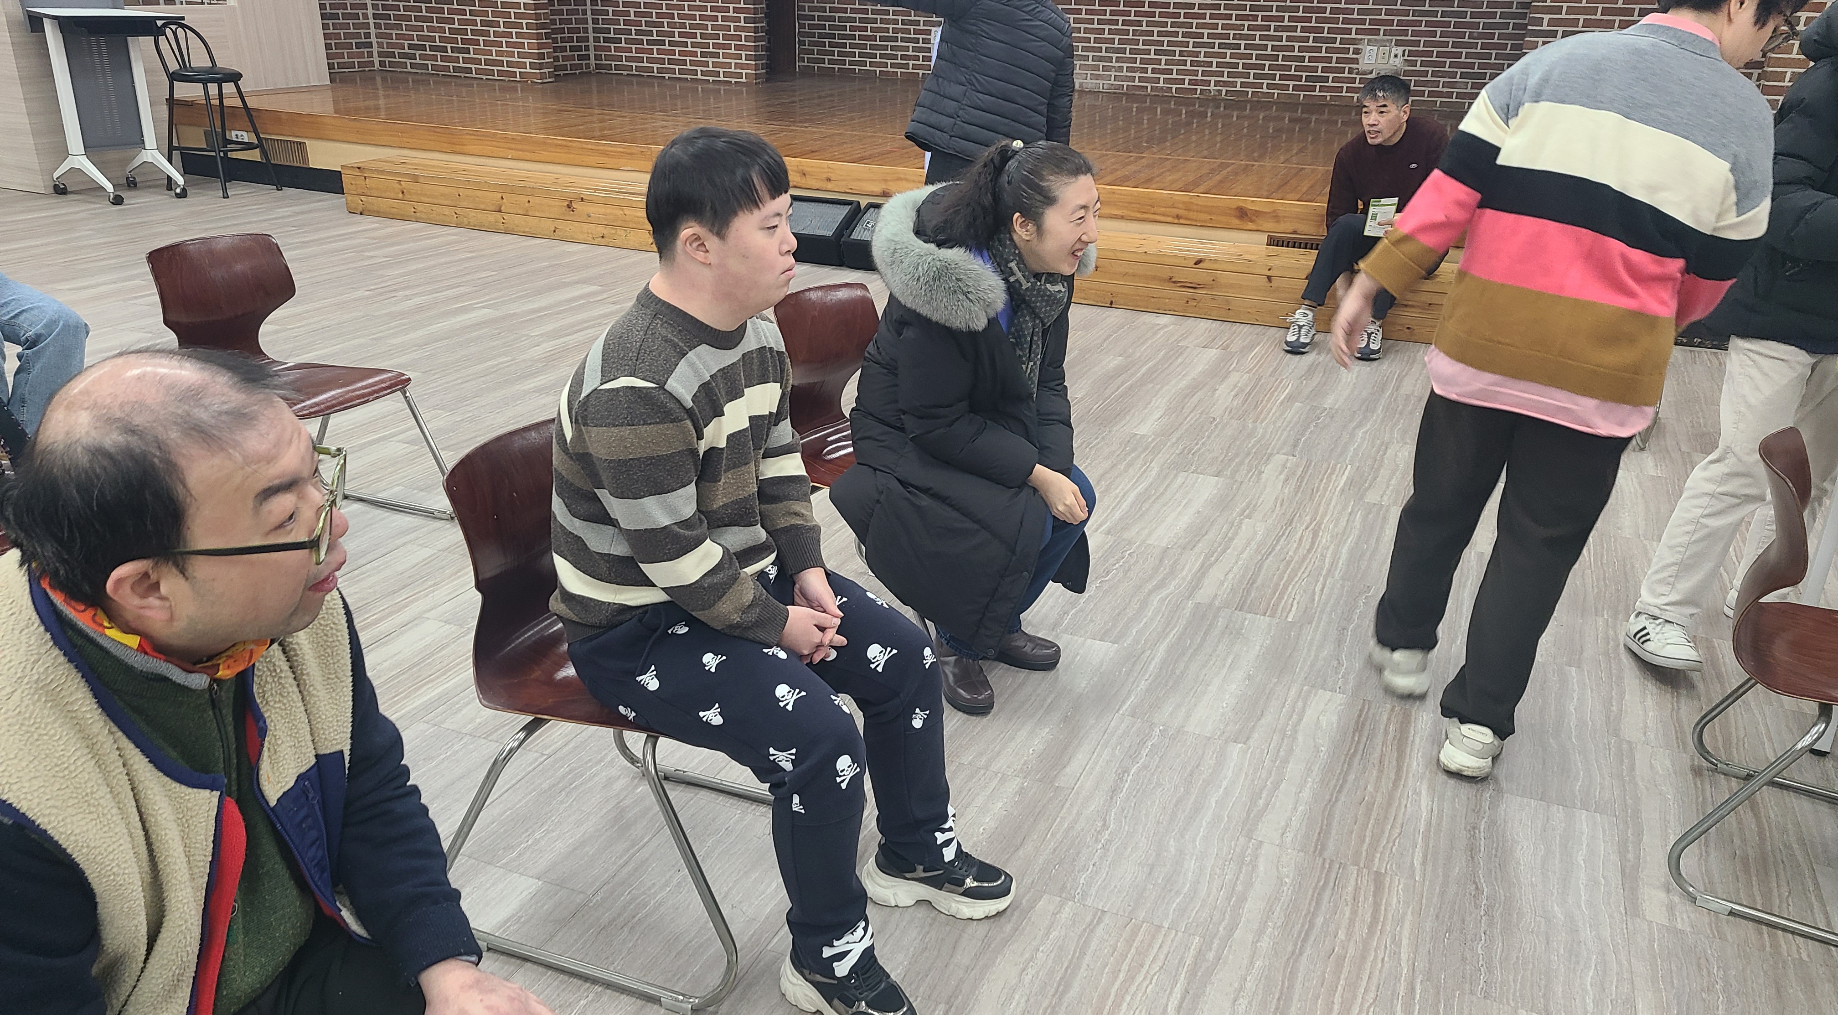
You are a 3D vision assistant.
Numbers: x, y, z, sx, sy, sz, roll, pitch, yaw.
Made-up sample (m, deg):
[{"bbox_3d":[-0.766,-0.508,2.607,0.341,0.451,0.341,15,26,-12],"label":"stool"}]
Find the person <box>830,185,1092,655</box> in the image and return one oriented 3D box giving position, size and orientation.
[{"bbox_3d":[0.081,-0.189,2.864,0.604,1.108,0.534,16,25,32],"label":"person"}]

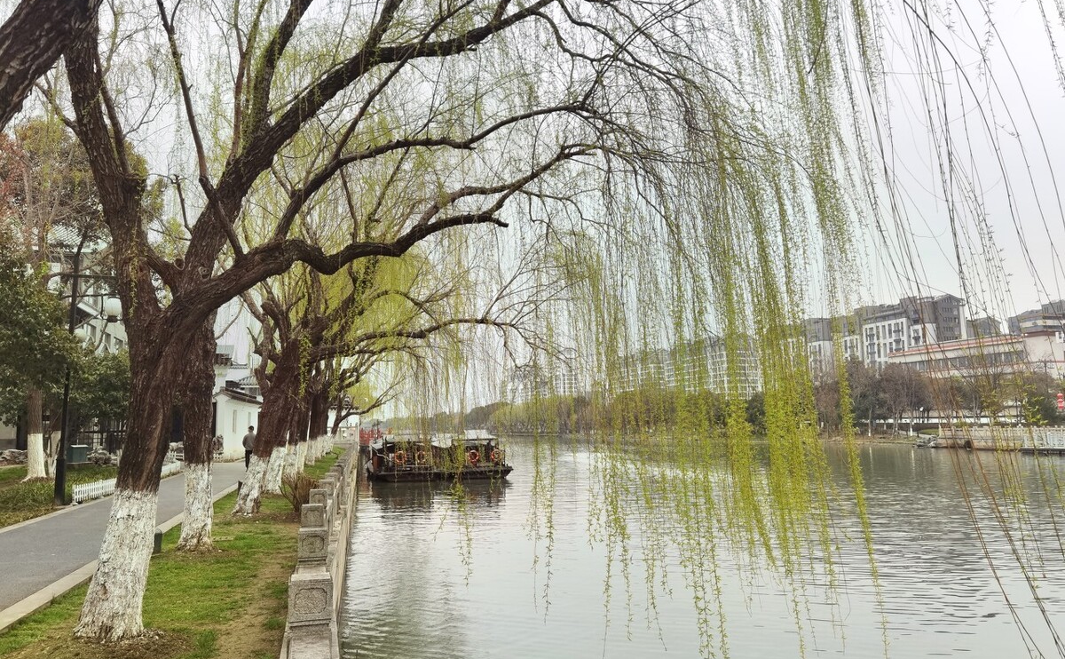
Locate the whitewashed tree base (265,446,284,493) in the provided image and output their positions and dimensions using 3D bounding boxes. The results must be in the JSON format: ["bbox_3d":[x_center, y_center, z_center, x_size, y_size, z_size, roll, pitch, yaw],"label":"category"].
[{"bbox_3d":[-6.767,3.680,21.850,0.504,1.162,0.500,0,-7,0],"label":"whitewashed tree base"}]

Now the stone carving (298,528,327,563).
[{"bbox_3d":[-2.051,2.013,7.753,0.260,0.280,0.230,2,-7,-14],"label":"stone carving"}]

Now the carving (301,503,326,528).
[{"bbox_3d":[-2.706,2.294,10.221,0.260,0.270,0.230,2,-7,-14],"label":"carving"}]

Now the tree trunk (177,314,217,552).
[{"bbox_3d":[-4.818,1.433,11.943,0.500,3.343,0.500,0,-7,0],"label":"tree trunk"}]

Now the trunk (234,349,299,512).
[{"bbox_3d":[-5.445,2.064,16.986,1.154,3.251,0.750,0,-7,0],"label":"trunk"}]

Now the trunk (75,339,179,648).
[{"bbox_3d":[-3.456,1.294,7.106,0.727,2.505,0.600,0,-7,0],"label":"trunk"}]

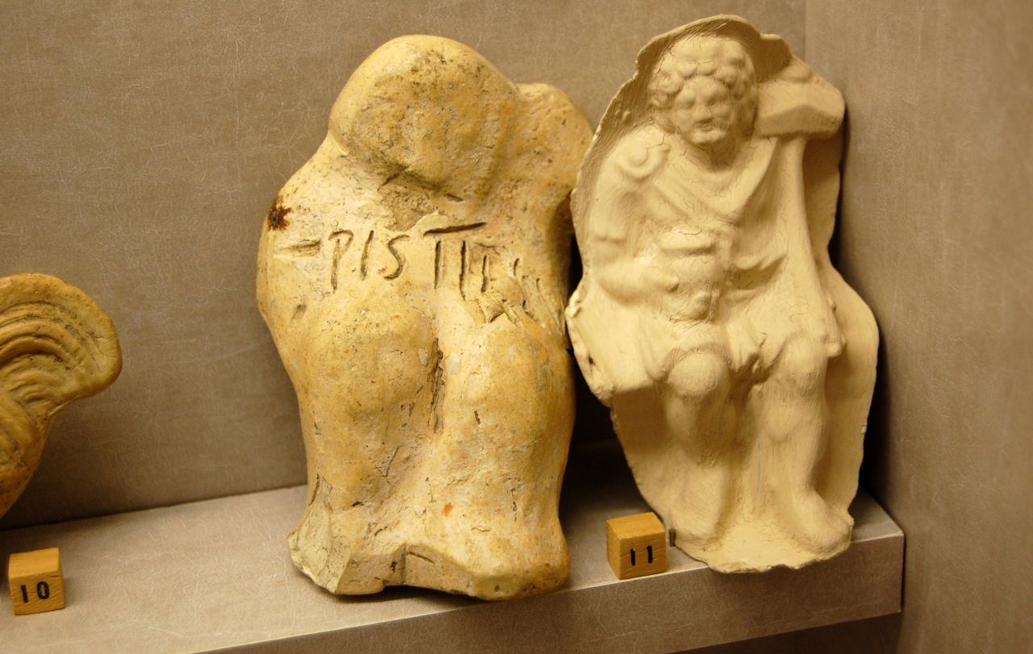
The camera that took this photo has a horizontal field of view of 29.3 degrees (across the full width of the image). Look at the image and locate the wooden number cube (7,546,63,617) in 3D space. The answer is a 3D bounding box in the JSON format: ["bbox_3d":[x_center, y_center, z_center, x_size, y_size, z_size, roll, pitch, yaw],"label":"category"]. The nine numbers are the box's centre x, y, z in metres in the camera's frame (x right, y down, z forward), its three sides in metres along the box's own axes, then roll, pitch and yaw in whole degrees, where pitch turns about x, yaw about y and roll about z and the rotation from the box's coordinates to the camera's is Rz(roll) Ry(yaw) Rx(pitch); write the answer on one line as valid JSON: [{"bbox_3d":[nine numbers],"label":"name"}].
[{"bbox_3d":[-0.155,0.082,0.639,0.015,0.014,0.015,-7,25,-10],"label":"wooden number cube"}]

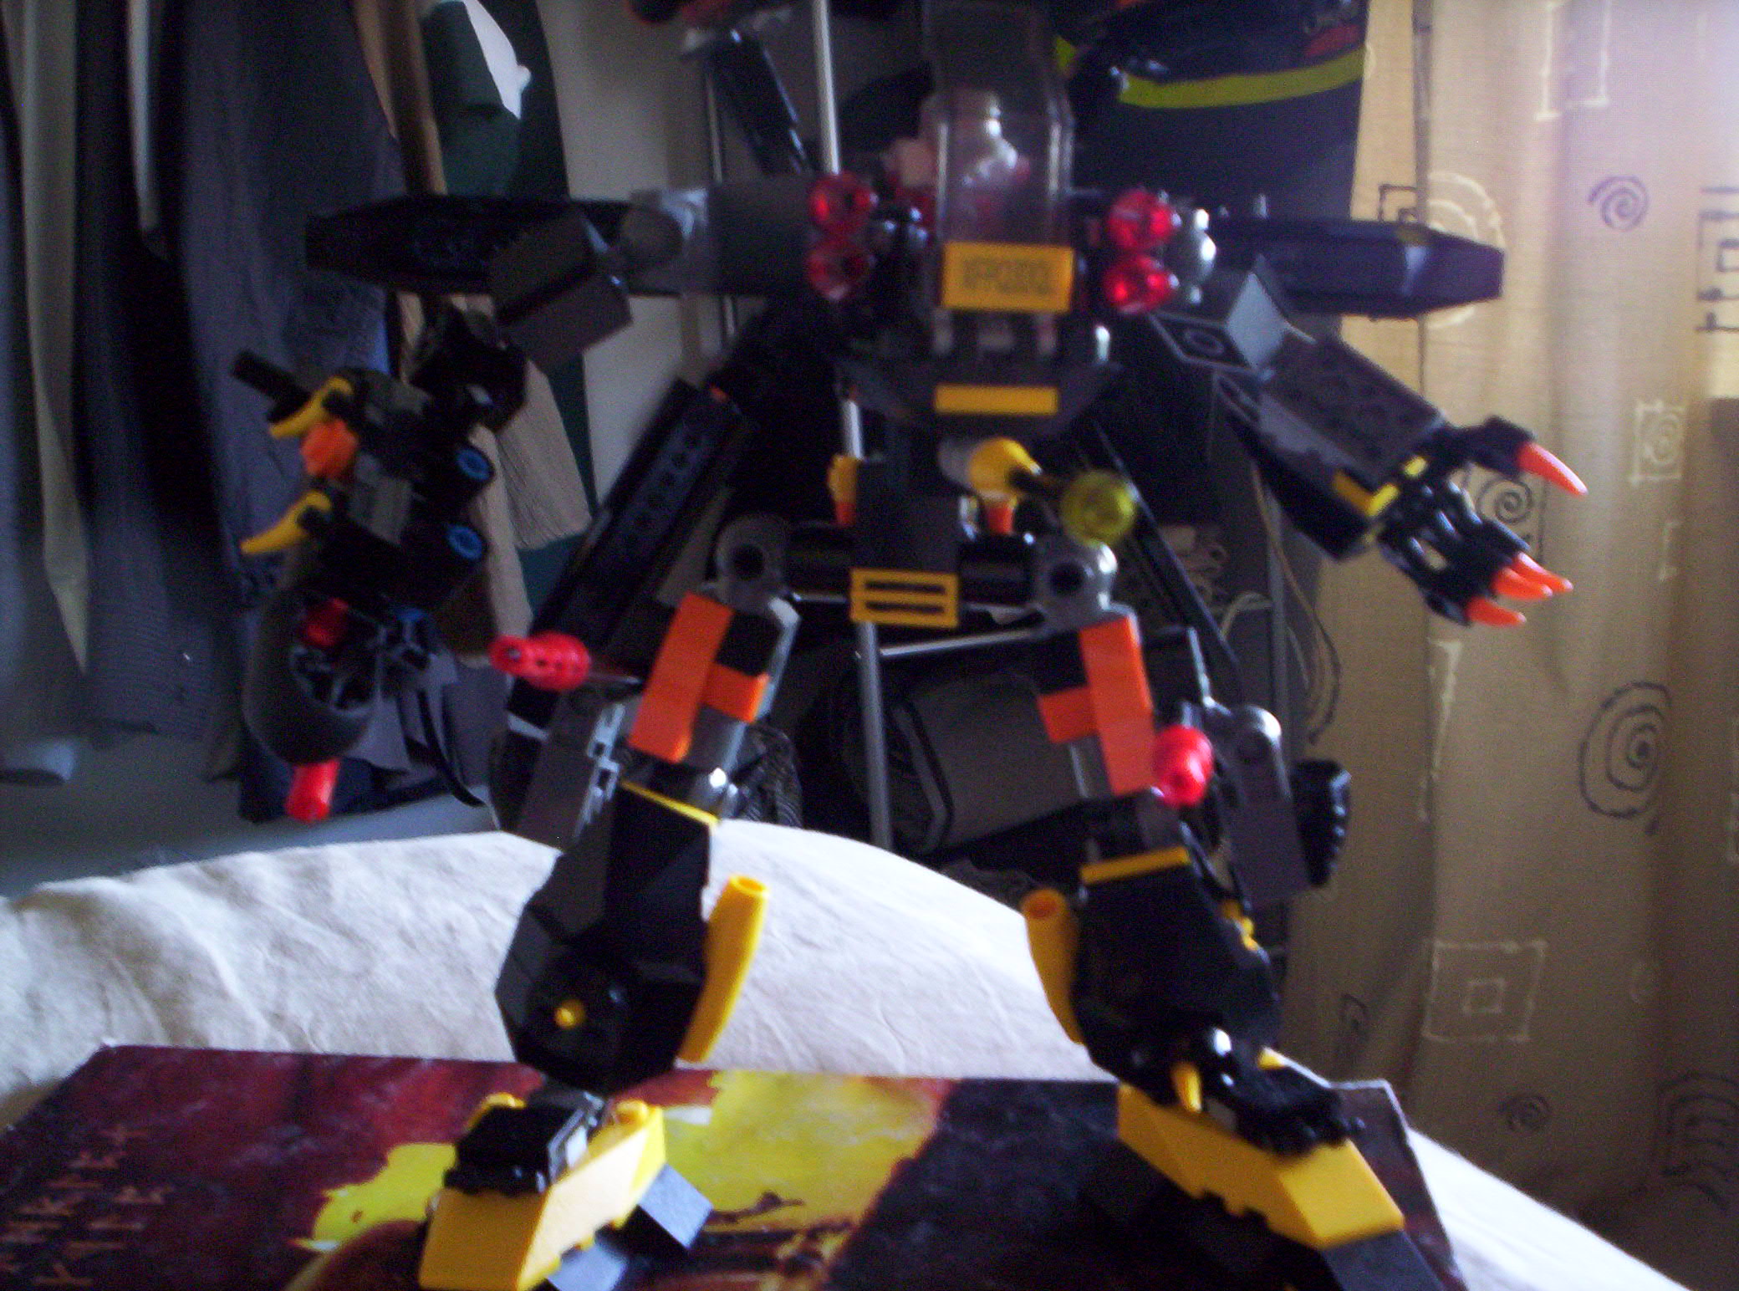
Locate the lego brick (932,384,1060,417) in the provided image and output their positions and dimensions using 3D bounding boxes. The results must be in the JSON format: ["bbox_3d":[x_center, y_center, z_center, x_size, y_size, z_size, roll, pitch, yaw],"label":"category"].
[{"bbox_3d":[0.017,-0.032,0.245,0.016,0.004,0.005,1,13,-10],"label":"lego brick"}]

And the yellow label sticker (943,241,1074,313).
[{"bbox_3d":[0.018,-0.047,0.237,0.016,0.008,0.005,1,13,-10],"label":"yellow label sticker"}]

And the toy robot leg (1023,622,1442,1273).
[{"bbox_3d":[0.051,0.046,0.285,0.051,0.110,0.045,-13,13,-17],"label":"toy robot leg"}]

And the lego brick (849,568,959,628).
[{"bbox_3d":[0.005,-0.007,0.279,0.016,0.008,0.004,3,13,-4],"label":"lego brick"}]

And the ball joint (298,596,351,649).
[{"bbox_3d":[-0.079,-0.003,0.268,0.007,0.007,0.007,-5,13,-5],"label":"ball joint"}]

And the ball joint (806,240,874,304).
[{"bbox_3d":[-0.004,-0.047,0.233,0.008,0.008,0.007,1,13,-10],"label":"ball joint"}]

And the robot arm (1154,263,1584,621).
[{"bbox_3d":[0.066,-0.028,0.252,0.061,0.028,0.024,36,3,21],"label":"robot arm"}]

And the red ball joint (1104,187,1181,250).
[{"bbox_3d":[0.035,-0.054,0.235,0.008,0.008,0.007,1,13,-10],"label":"red ball joint"}]

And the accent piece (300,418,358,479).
[{"bbox_3d":[-0.077,-0.028,0.264,0.008,0.008,0.008,-5,13,-5],"label":"accent piece"}]

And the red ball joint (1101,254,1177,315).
[{"bbox_3d":[0.034,-0.046,0.235,0.008,0.008,0.007,1,13,-10],"label":"red ball joint"}]

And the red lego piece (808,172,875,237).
[{"bbox_3d":[-0.003,-0.054,0.226,0.008,0.008,0.007,0,10,-7],"label":"red lego piece"}]

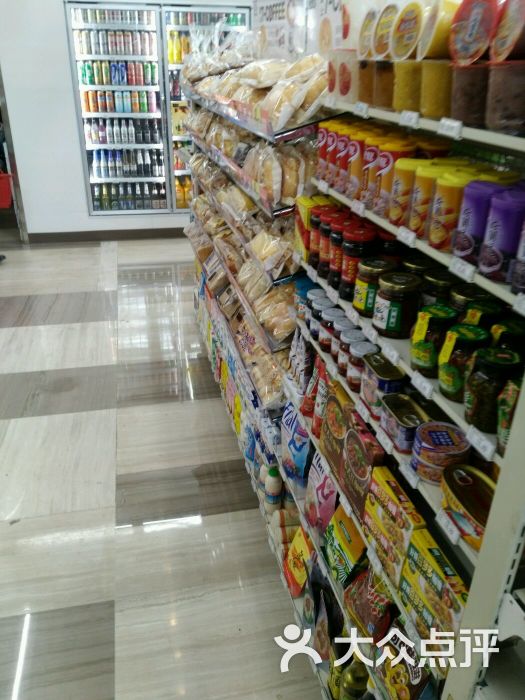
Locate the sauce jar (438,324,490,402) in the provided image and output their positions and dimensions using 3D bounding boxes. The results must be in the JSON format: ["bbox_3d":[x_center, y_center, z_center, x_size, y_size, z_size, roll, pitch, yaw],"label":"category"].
[{"bbox_3d":[0.280,0.019,0.790,0.061,0.099,0.061,1,27,0],"label":"sauce jar"}]

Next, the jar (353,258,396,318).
[{"bbox_3d":[0.232,-0.129,1.165,0.081,0.101,0.081,1,26,0],"label":"jar"}]

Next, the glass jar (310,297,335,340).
[{"bbox_3d":[0.158,-0.080,1.460,0.064,0.095,0.064,1,26,0],"label":"glass jar"}]

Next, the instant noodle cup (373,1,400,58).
[{"bbox_3d":[0.303,-0.654,1.174,0.105,0.100,0.100,2,26,-17],"label":"instant noodle cup"}]

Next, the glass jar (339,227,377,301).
[{"bbox_3d":[0.204,-0.183,1.221,0.068,0.147,0.068,1,26,0],"label":"glass jar"}]

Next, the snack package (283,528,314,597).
[{"bbox_3d":[0.128,0.641,1.717,0.040,0.165,0.120,10,23,-21],"label":"snack package"}]

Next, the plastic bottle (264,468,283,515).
[{"bbox_3d":[0.038,0.492,1.978,0.058,0.180,0.058,-5,27,-12],"label":"plastic bottle"}]

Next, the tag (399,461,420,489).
[{"bbox_3d":[0.238,0.202,0.919,0.005,0.020,0.057,6,25,-17],"label":"tag"}]

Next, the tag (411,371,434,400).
[{"bbox_3d":[0.317,0.069,1.123,0.006,0.028,0.070,9,24,-20],"label":"tag"}]

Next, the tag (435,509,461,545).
[{"bbox_3d":[0.286,0.272,0.873,0.006,0.019,0.062,9,23,-19],"label":"tag"}]

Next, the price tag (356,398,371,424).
[{"bbox_3d":[0.233,0.142,1.311,0.006,0.028,0.070,9,24,-20],"label":"price tag"}]

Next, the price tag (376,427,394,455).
[{"bbox_3d":[0.216,0.162,1.002,0.005,0.020,0.057,6,25,-17],"label":"price tag"}]

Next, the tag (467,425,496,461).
[{"bbox_3d":[0.296,0.127,0.766,0.006,0.019,0.061,9,23,-19],"label":"tag"}]

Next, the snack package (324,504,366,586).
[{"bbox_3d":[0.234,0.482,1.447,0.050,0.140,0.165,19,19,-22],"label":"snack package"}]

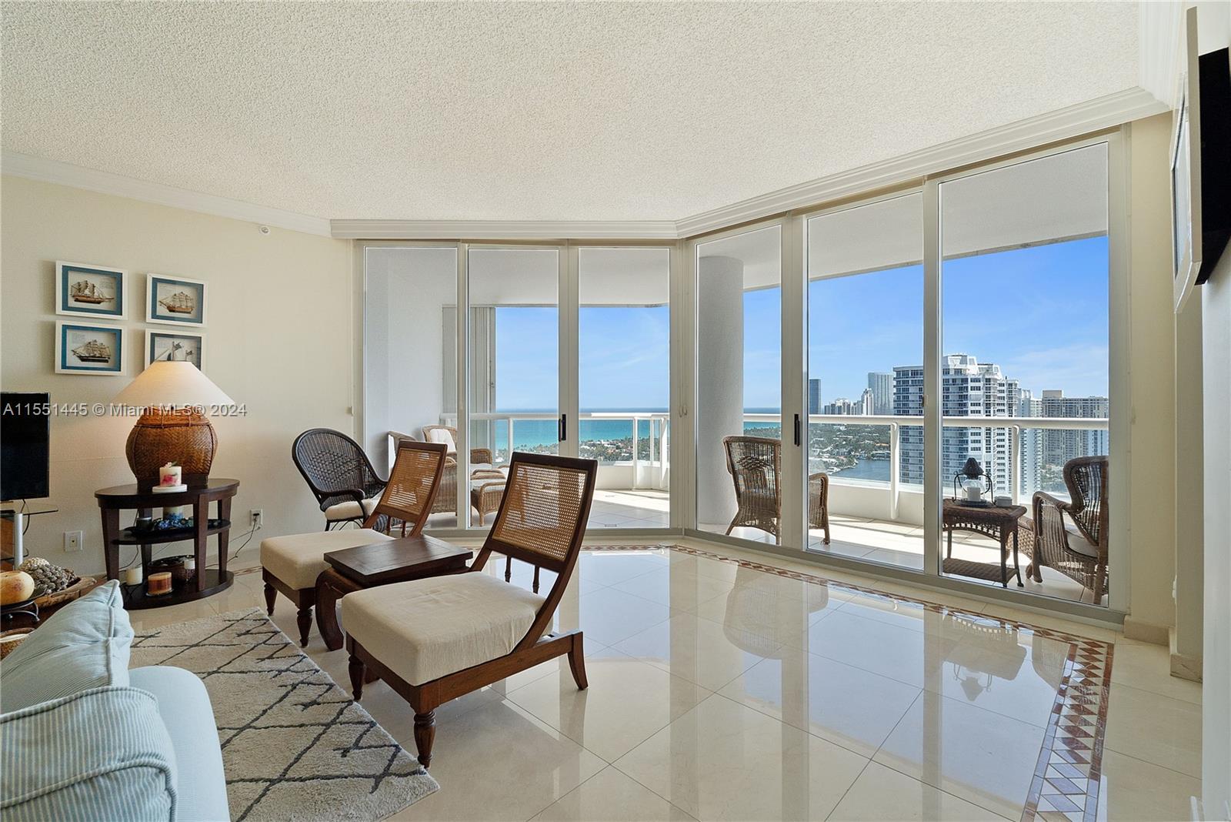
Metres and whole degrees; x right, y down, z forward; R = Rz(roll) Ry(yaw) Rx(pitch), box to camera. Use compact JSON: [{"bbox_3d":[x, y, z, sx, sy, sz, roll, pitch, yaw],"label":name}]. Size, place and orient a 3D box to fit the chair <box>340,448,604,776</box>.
[{"bbox_3d":[-0.563,0.667,2.194,0.780,0.930,0.640,-1,1,-45],"label":"chair"}]

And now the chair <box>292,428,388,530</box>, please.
[{"bbox_3d":[-1.800,0.620,3.957,0.700,0.985,0.640,0,1,23],"label":"chair"}]

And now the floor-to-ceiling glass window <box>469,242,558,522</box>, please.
[{"bbox_3d":[-0.905,-0.207,4.878,0.860,2.520,0.060,0,1,0],"label":"floor-to-ceiling glass window"}]

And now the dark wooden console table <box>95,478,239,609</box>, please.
[{"bbox_3d":[-2.782,0.795,3.409,0.710,0.647,0.710,-1,1,-44],"label":"dark wooden console table"}]

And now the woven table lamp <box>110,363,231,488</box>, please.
[{"bbox_3d":[-2.800,0.078,3.491,0.600,0.785,0.600,-1,1,-44],"label":"woven table lamp"}]

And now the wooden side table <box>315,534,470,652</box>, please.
[{"bbox_3d":[-1.024,0.900,2.585,0.491,0.459,0.571,0,0,44],"label":"wooden side table"}]

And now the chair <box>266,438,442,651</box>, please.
[{"bbox_3d":[-1.449,0.667,3.092,0.627,0.927,0.808,0,0,44],"label":"chair"}]

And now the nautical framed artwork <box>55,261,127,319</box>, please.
[{"bbox_3d":[-3.380,-0.769,3.543,0.332,0.330,0.035,0,0,-42],"label":"nautical framed artwork"}]

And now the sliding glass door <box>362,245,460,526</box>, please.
[{"bbox_3d":[-1.803,-0.210,4.848,0.890,2.540,0.060,0,1,0],"label":"sliding glass door"}]

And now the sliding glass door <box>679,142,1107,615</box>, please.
[{"bbox_3d":[1.626,-0.190,3.868,0.090,2.463,2.841,0,0,-44],"label":"sliding glass door"}]

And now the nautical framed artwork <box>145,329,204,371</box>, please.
[{"bbox_3d":[-3.067,-0.387,3.823,0.332,0.330,0.035,0,0,-42],"label":"nautical framed artwork"}]

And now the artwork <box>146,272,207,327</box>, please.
[{"bbox_3d":[-3.061,-0.762,3.829,0.332,0.330,0.035,0,0,-42],"label":"artwork"}]

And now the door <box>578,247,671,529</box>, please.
[{"bbox_3d":[0.077,-0.206,4.882,0.832,2.514,0.070,0,0,0],"label":"door"}]

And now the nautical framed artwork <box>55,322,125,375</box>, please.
[{"bbox_3d":[-3.370,-0.397,3.521,0.325,0.320,0.040,-1,1,-44],"label":"nautical framed artwork"}]

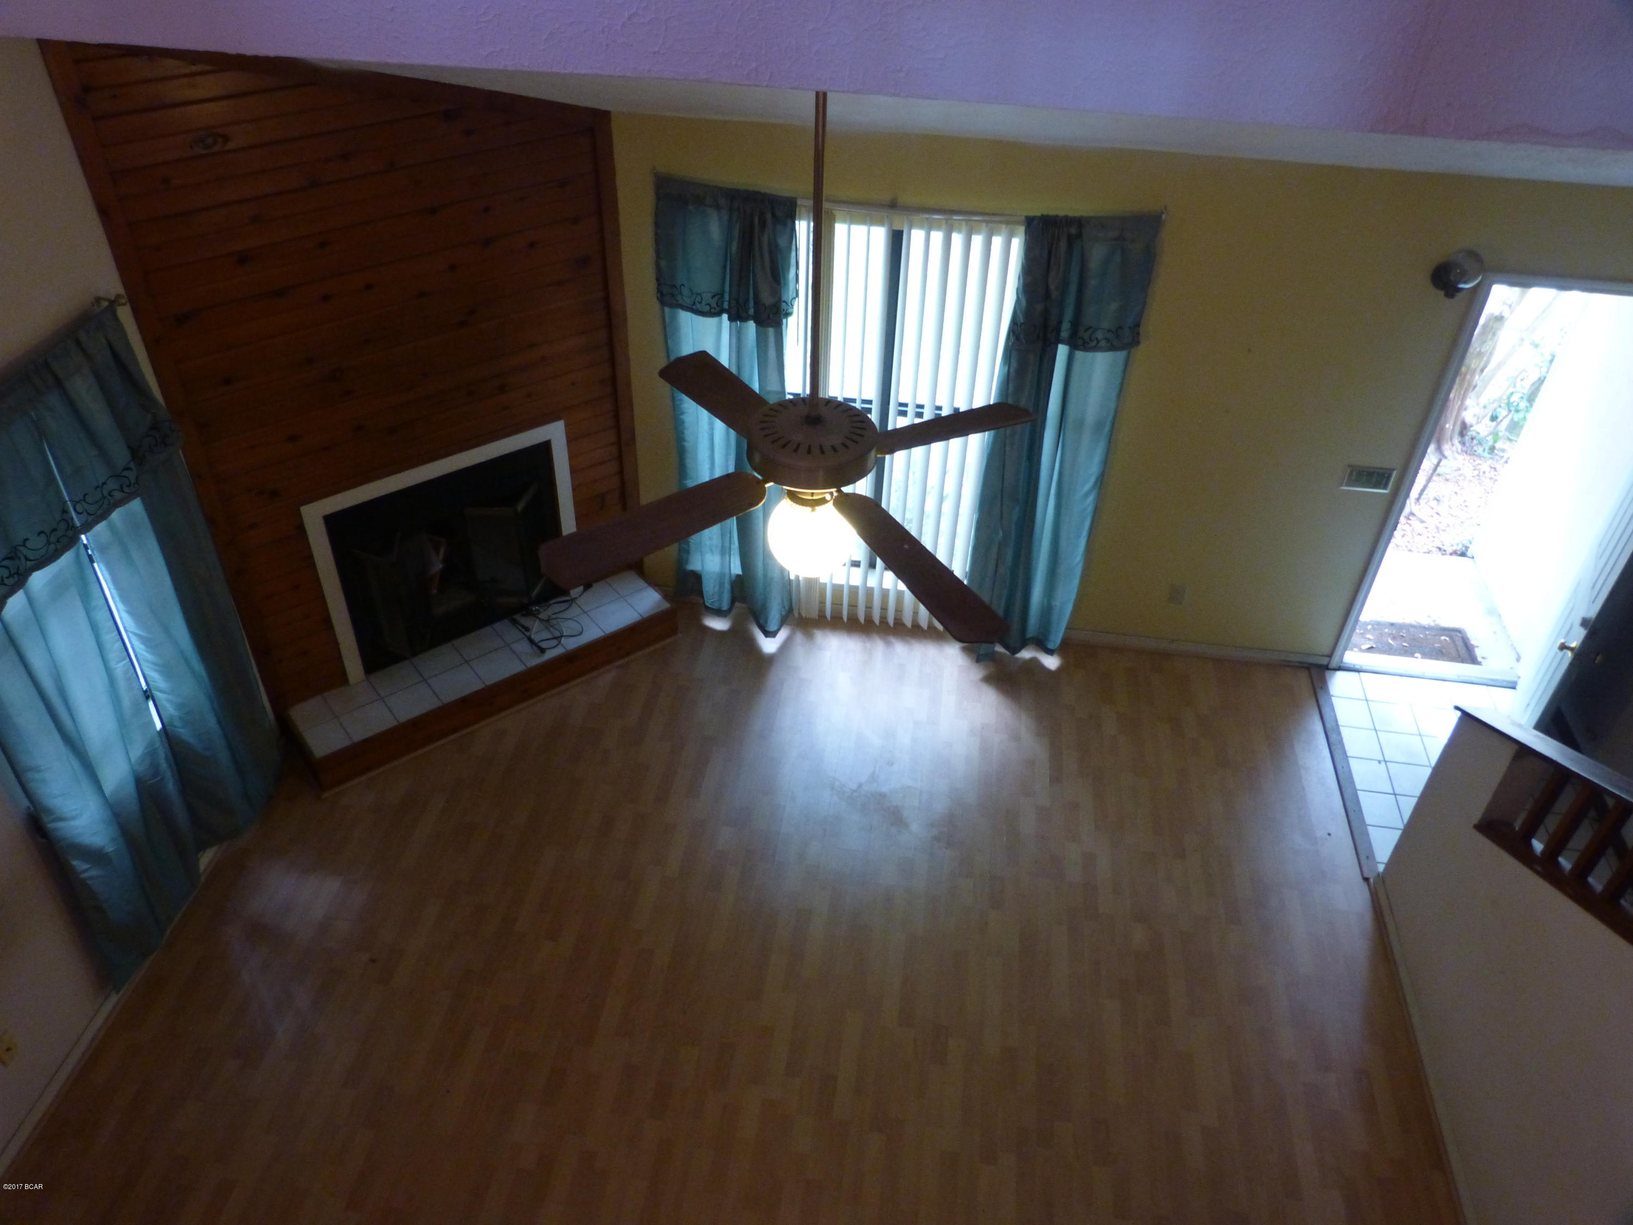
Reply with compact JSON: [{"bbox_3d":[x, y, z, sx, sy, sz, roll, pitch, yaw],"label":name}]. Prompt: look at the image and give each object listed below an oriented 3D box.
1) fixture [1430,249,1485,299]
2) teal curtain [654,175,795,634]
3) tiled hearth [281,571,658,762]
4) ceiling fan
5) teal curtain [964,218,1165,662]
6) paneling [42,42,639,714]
[{"bbox_3d":[2.492,-1.314,4.574,0.160,0.150,0.150,6,39,6],"label":"fixture"},{"bbox_3d":[-0.391,-0.858,5.447,0.600,2.200,0.170,6,39,6],"label":"teal curtain"},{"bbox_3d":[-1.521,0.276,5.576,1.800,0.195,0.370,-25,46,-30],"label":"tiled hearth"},{"bbox_3d":[0.000,-0.579,2.559,1.100,1.300,1.120,6,39,6],"label":"ceiling fan"},{"bbox_3d":[1.065,-0.694,5.305,0.550,2.200,0.170,6,39,6],"label":"teal curtain"},{"bbox_3d":[-1.602,-0.951,4.804,1.890,2.880,0.090,-25,46,-30],"label":"paneling"}]

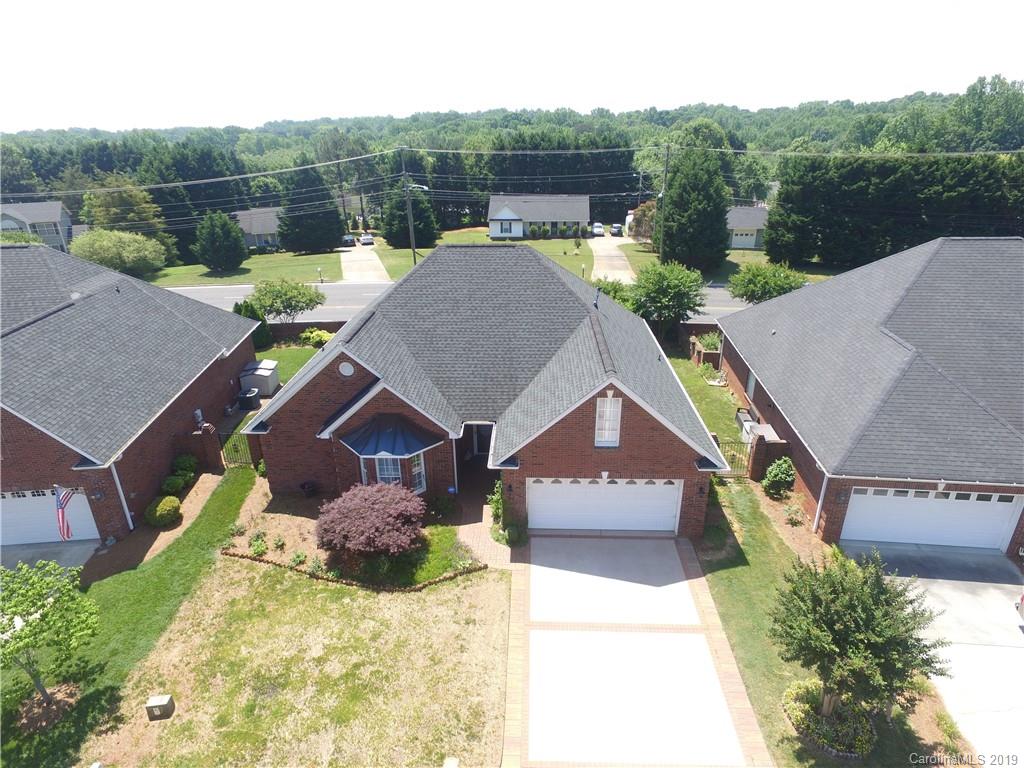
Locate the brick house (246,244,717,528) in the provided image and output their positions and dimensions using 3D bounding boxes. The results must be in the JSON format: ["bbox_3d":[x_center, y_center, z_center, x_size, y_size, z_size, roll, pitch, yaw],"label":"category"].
[{"bbox_3d":[-1.161,-1.506,24.990,16.010,7.920,15.680,0,23,2],"label":"brick house"}]

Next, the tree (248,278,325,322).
[{"bbox_3d":[-14.840,-5.047,39.359,4.800,3.700,4.500,0,23,2],"label":"tree"}]

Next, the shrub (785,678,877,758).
[{"bbox_3d":[7.227,7.502,13.427,1.950,0.570,1.750,0,23,2],"label":"shrub"}]

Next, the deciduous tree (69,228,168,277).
[{"bbox_3d":[-38.088,-12.852,57.952,8.300,4.400,7.600,0,23,2],"label":"deciduous tree"}]

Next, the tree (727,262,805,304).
[{"bbox_3d":[15.596,-5.182,37.191,4.500,4.600,4.400,0,23,2],"label":"tree"}]

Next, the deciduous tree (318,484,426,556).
[{"bbox_3d":[-4.398,4.347,18.692,3.350,2.050,3.000,0,23,2],"label":"deciduous tree"}]

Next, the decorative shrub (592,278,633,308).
[{"bbox_3d":[6.399,-4.657,37.495,2.900,3.650,2.800,0,23,2],"label":"decorative shrub"}]

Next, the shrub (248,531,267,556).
[{"bbox_3d":[-8.167,5.133,19.084,0.600,0.600,0.600,0,23,2],"label":"shrub"}]

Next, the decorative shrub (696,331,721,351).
[{"bbox_3d":[11.025,-2.233,33.535,1.200,1.750,1.200,0,23,2],"label":"decorative shrub"}]

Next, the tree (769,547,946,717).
[{"bbox_3d":[7.209,5.689,12.875,3.250,4.300,3.150,0,23,2],"label":"tree"}]

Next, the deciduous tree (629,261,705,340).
[{"bbox_3d":[9.108,-4.596,35.335,4.300,5.150,4.100,0,23,2],"label":"deciduous tree"}]

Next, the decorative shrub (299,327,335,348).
[{"bbox_3d":[-12.050,-2.876,36.895,2.400,1.350,1.600,0,23,2],"label":"decorative shrub"}]

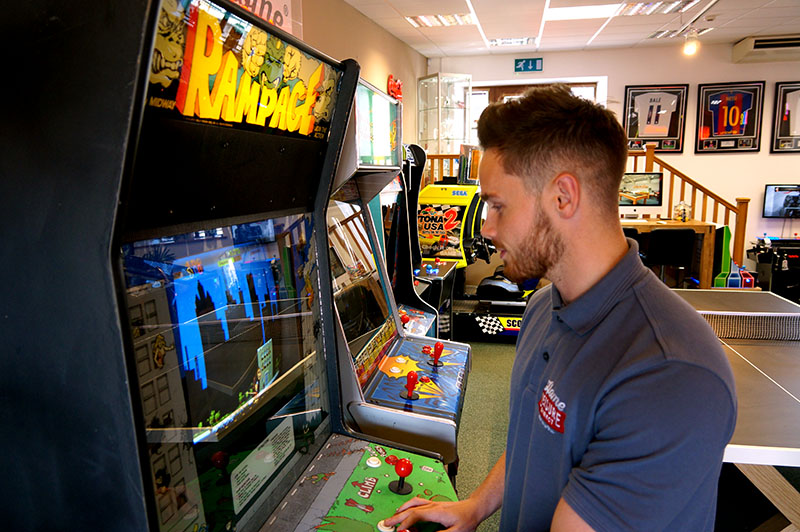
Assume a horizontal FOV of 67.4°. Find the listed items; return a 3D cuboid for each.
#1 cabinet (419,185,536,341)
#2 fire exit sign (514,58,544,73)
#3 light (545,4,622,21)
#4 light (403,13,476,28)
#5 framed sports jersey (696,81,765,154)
[{"bbox_3d":[1.062,-0.120,6.266,1.650,1.450,1.600,2,10,11],"label":"cabinet"},{"bbox_3d":[1.704,-2.649,7.919,0.358,0.155,0.040,2,10,11],"label":"fire exit sign"},{"bbox_3d":[1.552,-2.177,5.115,0.600,0.060,0.600,1,12,11],"label":"light"},{"bbox_3d":[0.376,-2.204,5.347,0.600,0.060,0.600,1,12,11],"label":"light"},{"bbox_3d":[4.157,-1.859,7.560,0.764,0.866,0.040,2,10,11],"label":"framed sports jersey"}]

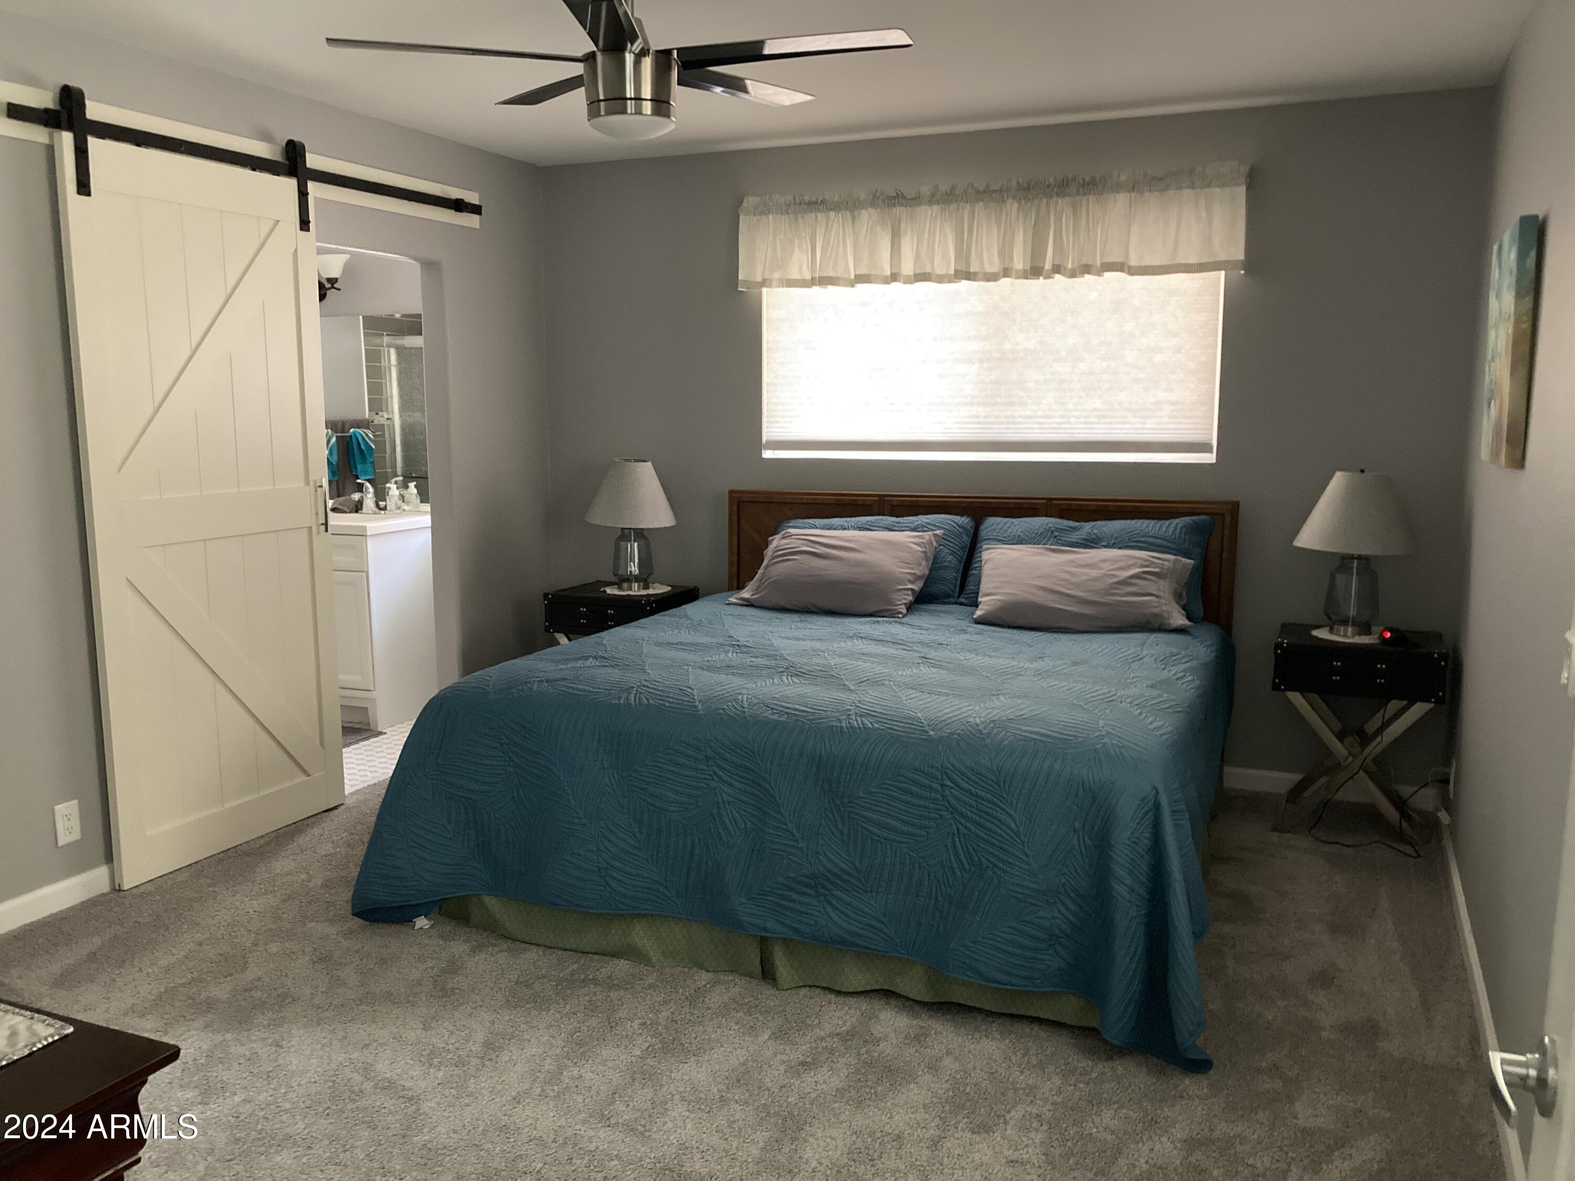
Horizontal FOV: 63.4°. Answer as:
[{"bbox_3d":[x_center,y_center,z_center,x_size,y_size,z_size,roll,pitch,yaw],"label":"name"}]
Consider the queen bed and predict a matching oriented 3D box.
[{"bbox_3d":[0.292,0.303,4.054,2.150,1.062,2.240,4,9,24],"label":"queen bed"}]

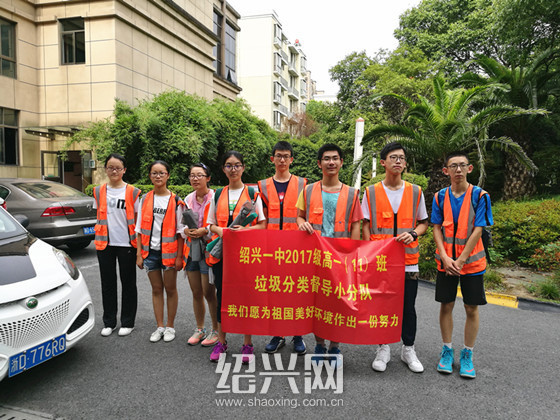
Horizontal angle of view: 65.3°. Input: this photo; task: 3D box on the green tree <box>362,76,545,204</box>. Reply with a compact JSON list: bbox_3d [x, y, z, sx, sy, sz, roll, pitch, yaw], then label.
[{"bbox_3d":[3.545,-1.082,9.087,3.800,3.288,3.700,1,4,0],"label":"green tree"}]

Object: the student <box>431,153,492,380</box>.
[{"bbox_3d":[1.417,0.397,3.384,0.480,1.704,0.360,2,4,21],"label":"student"}]

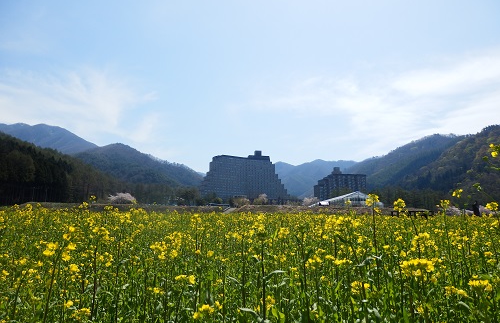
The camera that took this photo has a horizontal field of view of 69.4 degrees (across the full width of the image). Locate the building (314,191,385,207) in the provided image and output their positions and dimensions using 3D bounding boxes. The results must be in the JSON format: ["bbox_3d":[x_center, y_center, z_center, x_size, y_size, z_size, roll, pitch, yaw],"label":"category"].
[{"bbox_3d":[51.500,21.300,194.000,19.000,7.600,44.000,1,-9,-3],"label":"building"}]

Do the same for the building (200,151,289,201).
[{"bbox_3d":[-4.500,20.200,430.000,108.000,61.000,24.000,5,-10,-28],"label":"building"}]

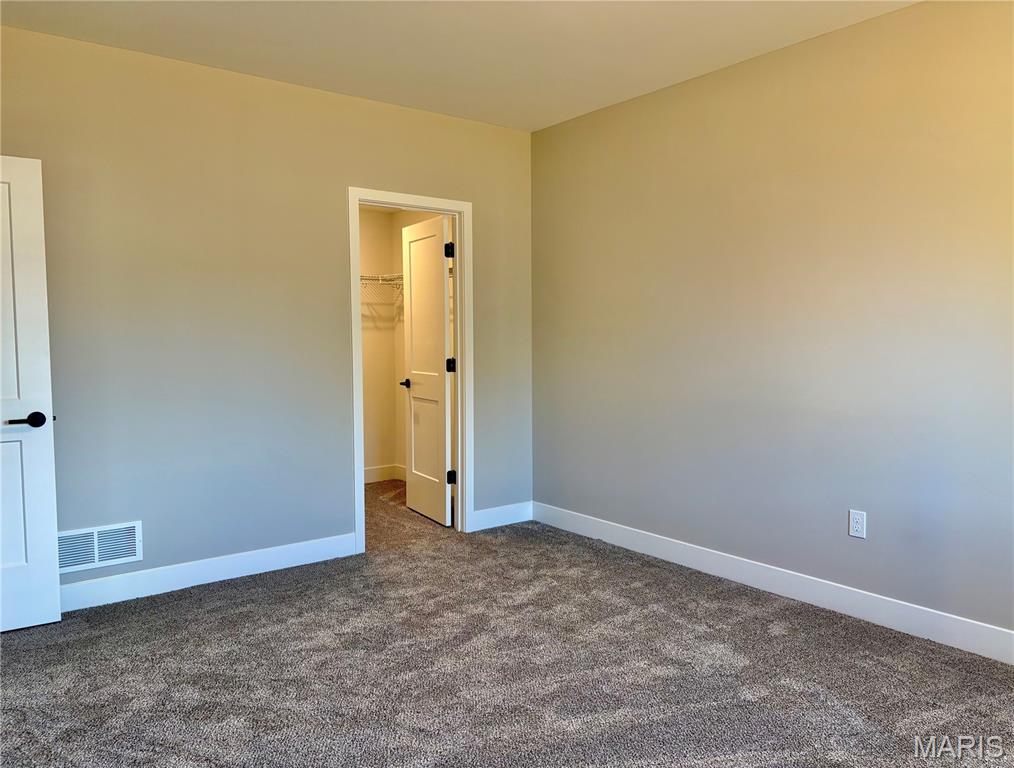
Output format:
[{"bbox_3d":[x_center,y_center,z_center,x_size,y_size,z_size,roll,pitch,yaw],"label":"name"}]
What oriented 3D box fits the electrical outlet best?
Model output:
[{"bbox_3d":[1.584,0.633,3.449,0.009,0.118,0.074,-3,5,-37],"label":"electrical outlet"}]

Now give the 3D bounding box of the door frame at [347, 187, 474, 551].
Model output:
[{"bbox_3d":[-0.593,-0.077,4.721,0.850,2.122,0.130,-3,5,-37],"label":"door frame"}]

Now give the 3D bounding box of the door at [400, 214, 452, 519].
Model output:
[{"bbox_3d":[-0.559,-0.090,5.279,0.038,2.032,0.697,-2,4,-29],"label":"door"}]

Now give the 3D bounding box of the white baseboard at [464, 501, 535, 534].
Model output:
[{"bbox_3d":[-0.016,0.889,5.152,0.503,0.133,0.016,-3,5,-37],"label":"white baseboard"}]

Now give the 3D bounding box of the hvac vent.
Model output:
[{"bbox_3d":[-1.961,0.780,3.653,0.405,0.197,0.014,-3,5,-37],"label":"hvac vent"}]

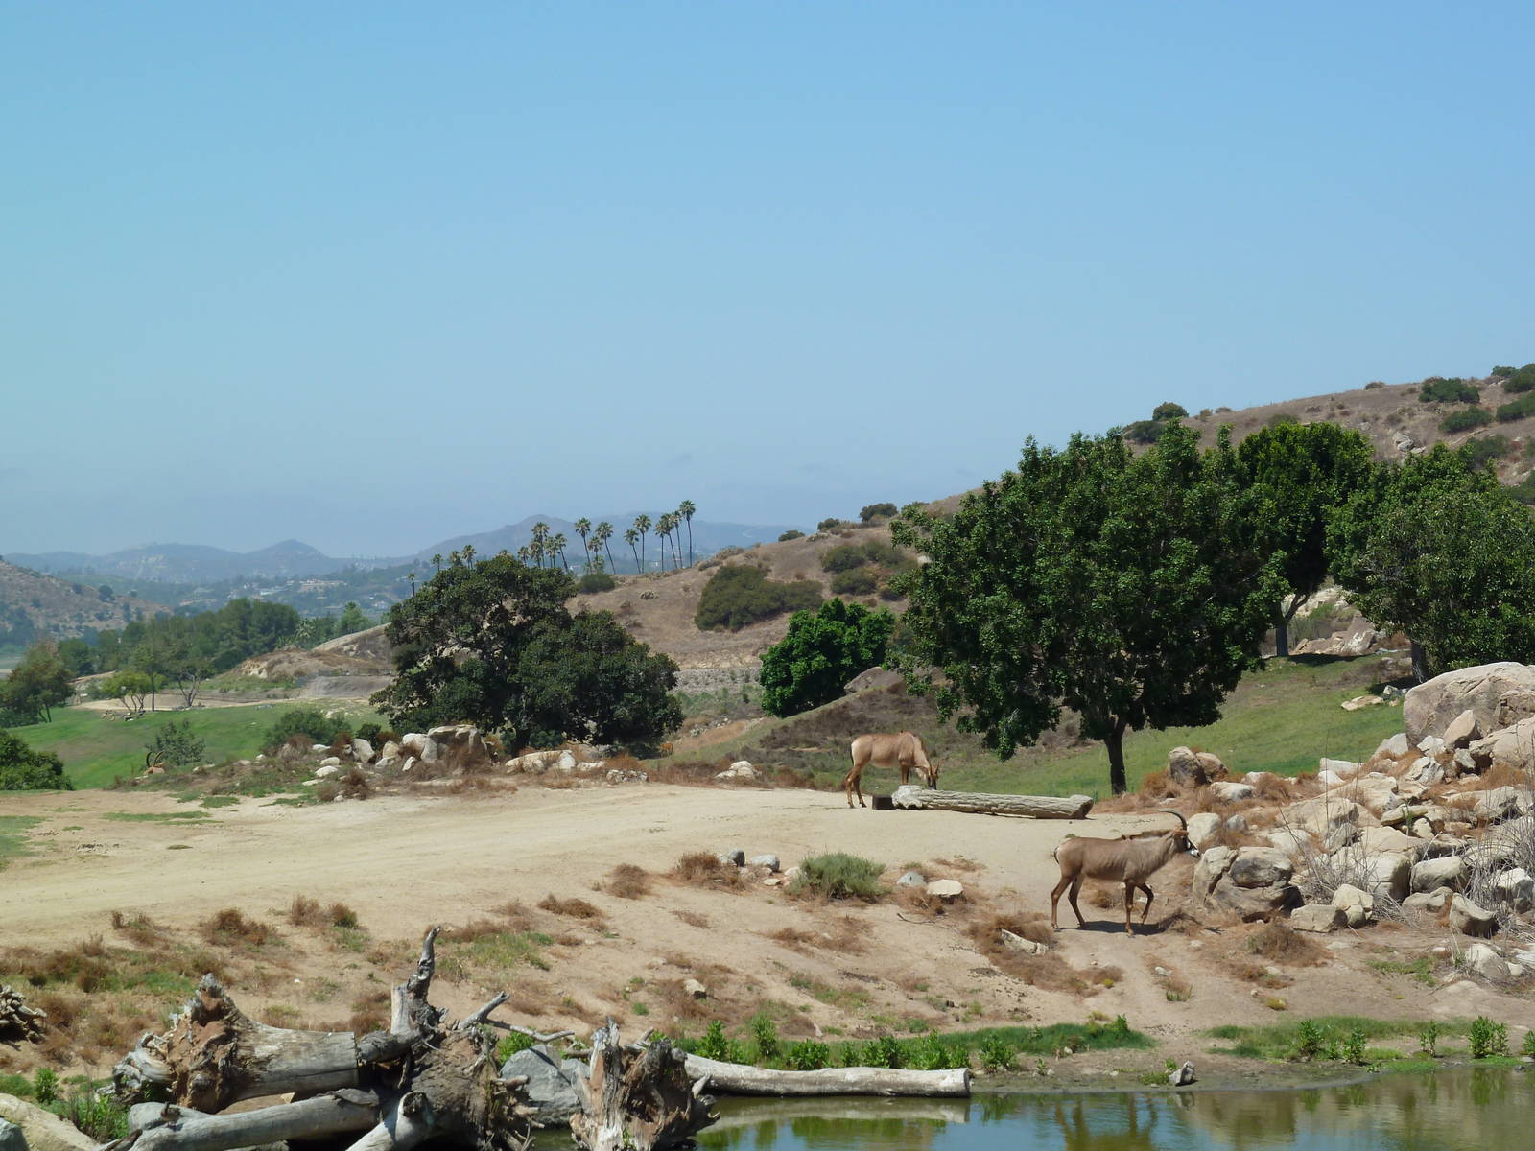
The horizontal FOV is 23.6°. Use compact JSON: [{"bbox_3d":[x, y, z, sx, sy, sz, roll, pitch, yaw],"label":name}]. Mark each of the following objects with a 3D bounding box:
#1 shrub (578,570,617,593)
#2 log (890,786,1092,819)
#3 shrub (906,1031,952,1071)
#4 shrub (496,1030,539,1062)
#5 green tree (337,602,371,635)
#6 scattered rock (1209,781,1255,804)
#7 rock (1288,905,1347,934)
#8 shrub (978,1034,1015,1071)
[{"bbox_3d":[-13.880,0.489,300.000,3.200,1.900,2.900,0,0,0],"label":"shrub"},{"bbox_3d":[3.919,3.993,64.500,3.850,0.480,0.500,0,0,25],"label":"log"},{"bbox_3d":[1.935,5.706,44.000,0.530,0.500,0.500,0,0,0],"label":"shrub"},{"bbox_3d":[-2.887,5.463,42.500,0.520,0.420,0.480,0,0,0],"label":"shrub"},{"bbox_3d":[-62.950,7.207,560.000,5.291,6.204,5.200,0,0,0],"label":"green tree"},{"bbox_3d":[8.017,3.755,63.500,0.790,0.420,0.600,0,0,0],"label":"scattered rock"},{"bbox_3d":[7.523,4.695,50.300,0.770,0.393,0.580,0,0,0],"label":"rock"},{"bbox_3d":[2.632,5.485,42.300,0.427,0.427,0.400,0,0,0],"label":"shrub"}]

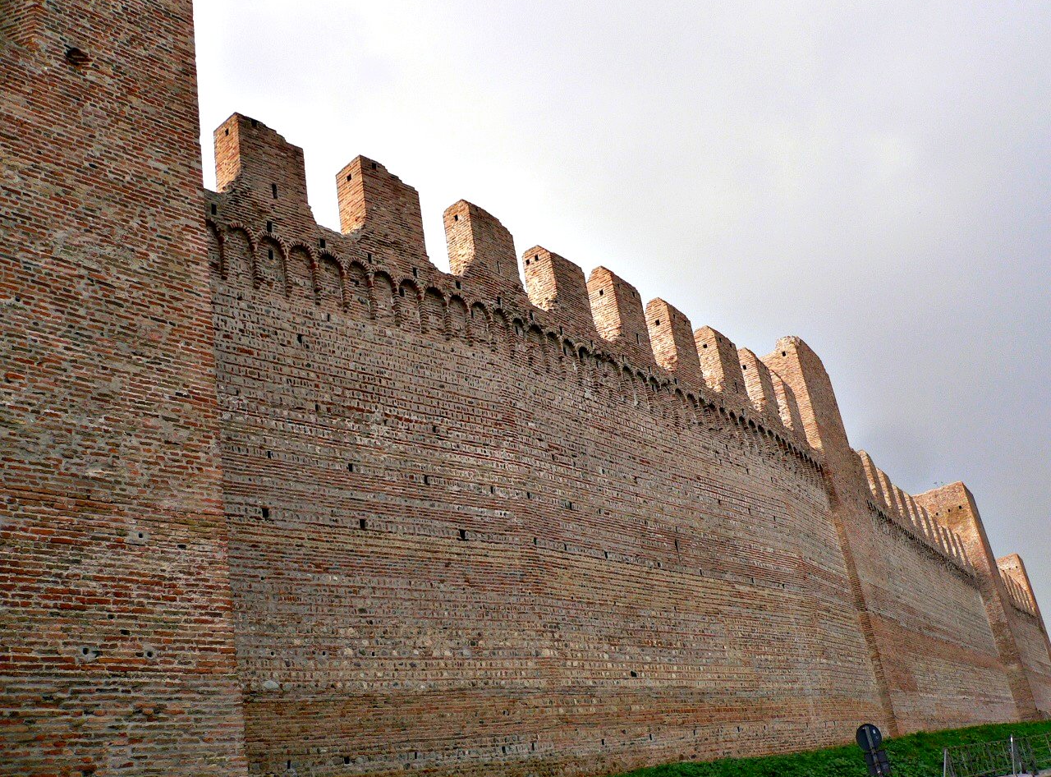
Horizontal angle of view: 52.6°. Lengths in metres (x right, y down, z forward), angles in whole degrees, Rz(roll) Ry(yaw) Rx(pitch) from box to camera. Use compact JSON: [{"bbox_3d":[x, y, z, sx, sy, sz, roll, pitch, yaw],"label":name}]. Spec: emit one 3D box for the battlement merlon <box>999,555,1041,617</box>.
[{"bbox_3d":[54.888,22.182,118.572,2.520,6.120,5.400,-19,-24,26],"label":"battlement merlon"}]

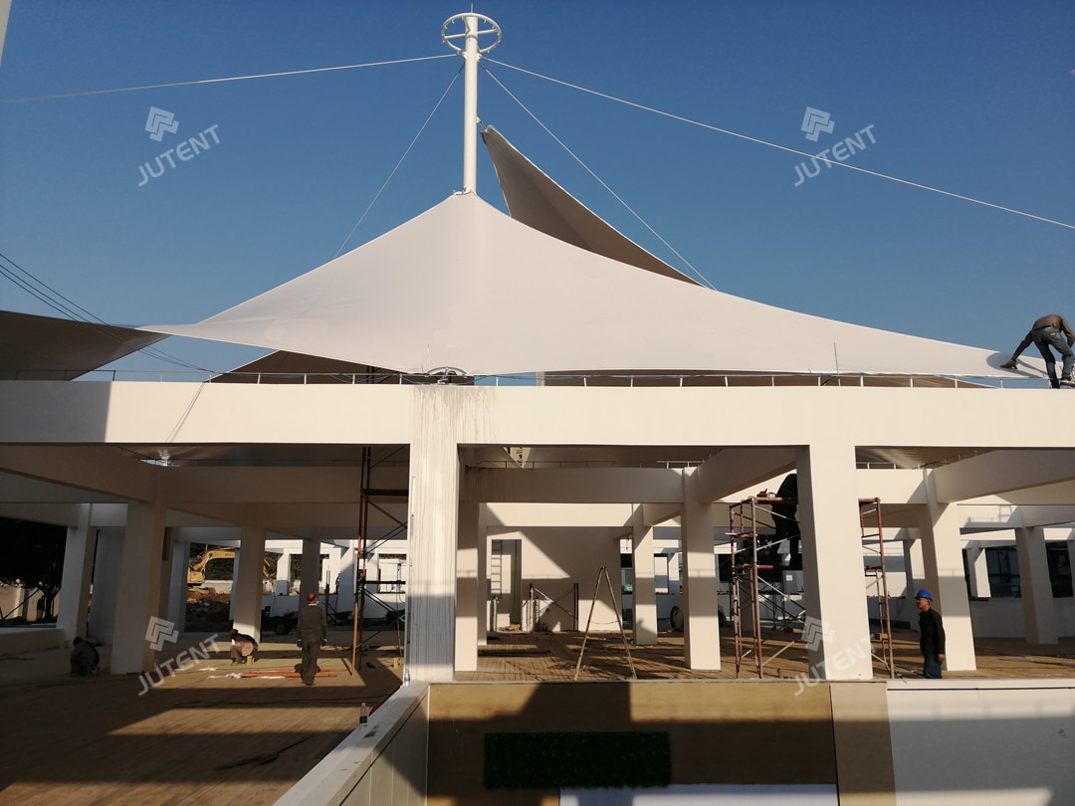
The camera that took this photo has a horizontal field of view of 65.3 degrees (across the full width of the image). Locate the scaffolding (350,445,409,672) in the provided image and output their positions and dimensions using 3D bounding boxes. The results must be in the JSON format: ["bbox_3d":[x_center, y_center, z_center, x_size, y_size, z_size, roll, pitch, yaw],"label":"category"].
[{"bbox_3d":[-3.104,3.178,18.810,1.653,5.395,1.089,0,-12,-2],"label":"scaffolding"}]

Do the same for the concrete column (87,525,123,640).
[{"bbox_3d":[-13.988,5.974,27.532,0.812,3.643,0.693,0,-12,-2],"label":"concrete column"}]

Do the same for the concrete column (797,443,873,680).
[{"bbox_3d":[3.931,2.241,11.155,0.617,3.289,0.577,0,-12,-2],"label":"concrete column"}]

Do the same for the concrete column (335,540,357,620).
[{"bbox_3d":[-9.514,9.007,42.020,0.618,3.900,0.618,0,-12,-2],"label":"concrete column"}]

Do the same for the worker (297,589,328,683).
[{"bbox_3d":[-4.347,4.533,16.164,0.560,1.694,0.380,0,-12,1],"label":"worker"}]

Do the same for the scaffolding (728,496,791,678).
[{"bbox_3d":[4.013,2.999,12.442,1.920,3.040,1.260,0,-12,-2],"label":"scaffolding"}]

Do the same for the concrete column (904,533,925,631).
[{"bbox_3d":[15.842,7.494,34.960,0.618,3.800,0.618,0,-12,-2],"label":"concrete column"}]

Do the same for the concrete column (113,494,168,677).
[{"bbox_3d":[-8.702,3.988,18.357,0.617,3.606,0.577,0,-12,-2],"label":"concrete column"}]

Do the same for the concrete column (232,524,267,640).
[{"bbox_3d":[-8.974,5.699,26.173,0.616,3.592,0.614,0,-12,-2],"label":"concrete column"}]

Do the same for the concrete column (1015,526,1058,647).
[{"bbox_3d":[16.098,5.842,27.109,0.618,3.700,0.618,0,-12,-2],"label":"concrete column"}]

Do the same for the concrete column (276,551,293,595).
[{"bbox_3d":[-15.022,10.770,49.674,0.618,3.600,0.618,0,-12,-2],"label":"concrete column"}]

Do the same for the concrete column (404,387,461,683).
[{"bbox_3d":[-1.333,1.798,10.841,0.602,4.032,0.594,0,-12,-2],"label":"concrete column"}]

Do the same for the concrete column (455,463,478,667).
[{"bbox_3d":[-1.605,3.657,18.631,0.604,4.378,0.604,0,-12,-2],"label":"concrete column"}]

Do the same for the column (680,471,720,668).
[{"bbox_3d":[3.622,3.689,18.818,0.616,4.378,0.604,0,-12,-2],"label":"column"}]

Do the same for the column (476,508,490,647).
[{"bbox_3d":[-1.883,5.357,26.505,0.604,4.378,0.604,0,-12,-2],"label":"column"}]

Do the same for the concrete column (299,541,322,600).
[{"bbox_3d":[-9.257,7.429,34.153,0.618,3.650,0.618,0,-12,-2],"label":"concrete column"}]

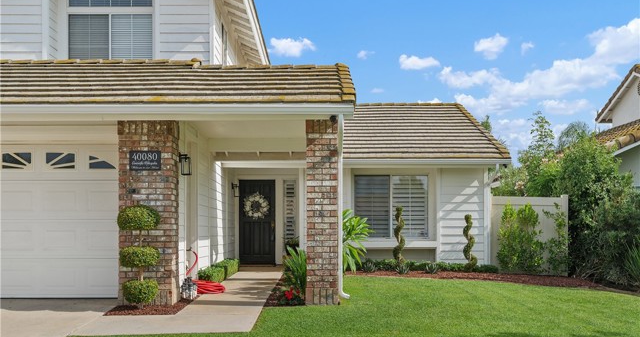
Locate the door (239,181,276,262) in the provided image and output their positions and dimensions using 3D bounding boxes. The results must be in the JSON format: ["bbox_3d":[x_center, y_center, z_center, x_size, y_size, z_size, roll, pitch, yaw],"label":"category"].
[{"bbox_3d":[-1.527,1.305,15.200,0.890,2.040,0.060,0,0,-2],"label":"door"}]

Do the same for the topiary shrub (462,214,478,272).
[{"bbox_3d":[3.050,1.495,12.600,0.290,1.150,0.290,0,0,-2],"label":"topiary shrub"}]

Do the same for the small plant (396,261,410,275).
[{"bbox_3d":[1.644,1.975,12.250,0.270,0.240,0.270,0,0,-2],"label":"small plant"}]

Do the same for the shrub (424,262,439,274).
[{"bbox_3d":[2.218,1.970,12.300,0.260,0.230,0.260,0,0,-2],"label":"shrub"}]

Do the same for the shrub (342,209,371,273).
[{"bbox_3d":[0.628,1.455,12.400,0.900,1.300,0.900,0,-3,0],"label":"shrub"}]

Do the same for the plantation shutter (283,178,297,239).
[{"bbox_3d":[-0.735,1.061,15.000,0.340,1.600,0.060,0,-3,0],"label":"plantation shutter"}]

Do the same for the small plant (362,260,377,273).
[{"bbox_3d":[0.990,1.957,12.400,0.290,0.270,0.290,0,-3,0],"label":"small plant"}]

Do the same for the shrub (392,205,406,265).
[{"bbox_3d":[1.629,1.370,12.700,0.250,1.240,0.250,0,0,-2],"label":"shrub"}]

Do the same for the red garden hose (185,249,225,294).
[{"bbox_3d":[-1.739,1.535,9.450,0.570,0.650,0.530,0,0,-2],"label":"red garden hose"}]

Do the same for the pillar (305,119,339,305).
[{"bbox_3d":[0.030,0.585,8.350,0.415,2.430,0.410,0,0,-2],"label":"pillar"}]

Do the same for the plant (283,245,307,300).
[{"bbox_3d":[-0.329,1.506,9.100,0.450,0.770,0.450,0,-3,0],"label":"plant"}]

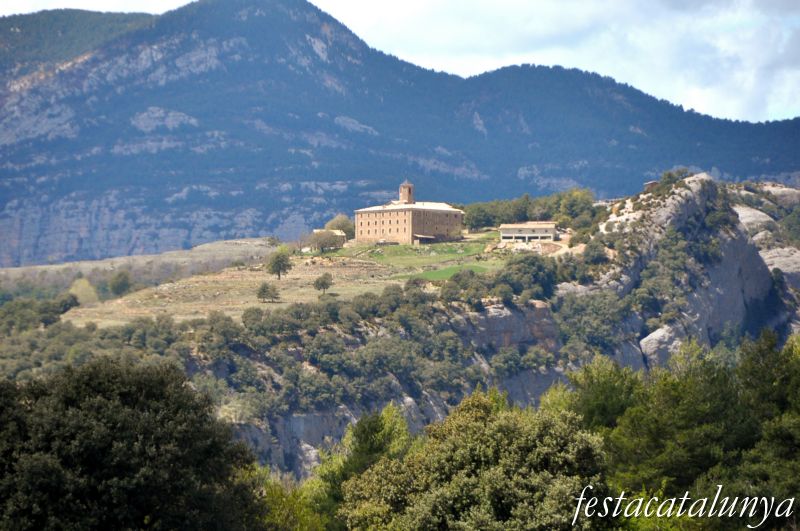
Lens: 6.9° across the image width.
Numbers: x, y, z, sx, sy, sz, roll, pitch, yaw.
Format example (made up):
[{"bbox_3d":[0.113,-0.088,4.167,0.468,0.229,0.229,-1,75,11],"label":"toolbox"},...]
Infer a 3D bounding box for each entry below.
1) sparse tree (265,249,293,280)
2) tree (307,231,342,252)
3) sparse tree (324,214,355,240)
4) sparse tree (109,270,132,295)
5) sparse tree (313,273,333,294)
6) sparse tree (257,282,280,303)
[{"bbox_3d":[-45.346,0.000,2500.000,9.950,11.270,9.650,0,-3,0],"label":"sparse tree"},{"bbox_3d":[-28.872,-9.204,2580.000,13.950,8.720,13.530,0,-3,0],"label":"tree"},{"bbox_3d":[-23.605,-14.617,2630.000,12.050,11.060,11.690,0,-3,0],"label":"sparse tree"},{"bbox_3d":[-106.221,6.936,2530.000,8.360,9.690,8.110,0,-3,0],"label":"sparse tree"},{"bbox_3d":[-28.361,6.744,2460.000,7.210,7.940,6.990,0,-3,0],"label":"sparse tree"},{"bbox_3d":[-47.712,9.815,2420.000,8.540,7.270,8.290,0,-3,0],"label":"sparse tree"}]

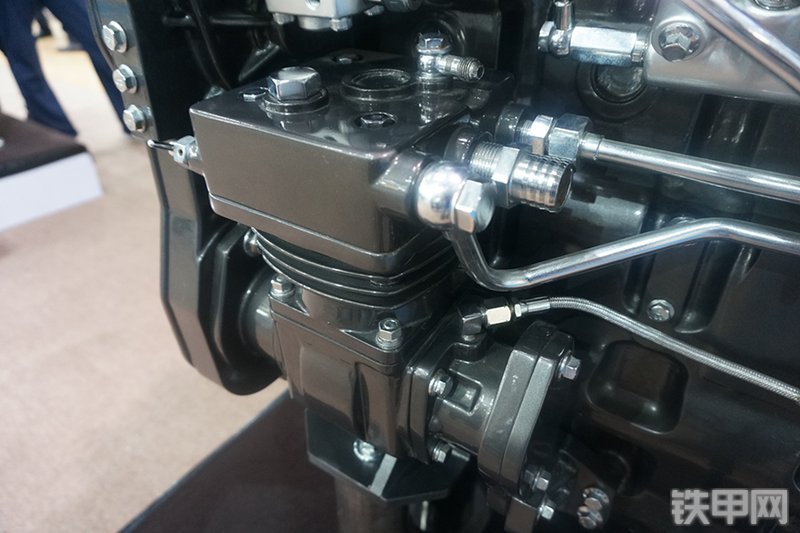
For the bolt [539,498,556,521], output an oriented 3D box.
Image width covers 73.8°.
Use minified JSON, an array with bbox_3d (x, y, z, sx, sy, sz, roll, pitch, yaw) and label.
[{"bbox_3d":[0.115,0.191,0.417,0.009,0.015,0.015,20,41,27],"label":"bolt"}]

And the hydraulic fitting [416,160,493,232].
[{"bbox_3d":[0.026,-0.033,0.262,0.040,0.031,0.030,20,39,27],"label":"hydraulic fitting"}]

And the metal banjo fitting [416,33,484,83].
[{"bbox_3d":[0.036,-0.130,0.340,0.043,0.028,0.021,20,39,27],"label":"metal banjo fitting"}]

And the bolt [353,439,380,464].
[{"bbox_3d":[-0.025,0.137,0.401,0.019,0.009,0.019,20,39,27],"label":"bolt"}]

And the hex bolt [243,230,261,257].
[{"bbox_3d":[-0.111,-0.017,0.413,0.011,0.020,0.020,20,41,27],"label":"hex bolt"}]

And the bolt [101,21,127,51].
[{"bbox_3d":[-0.179,-0.143,0.334,0.018,0.018,0.009,20,39,27],"label":"bolt"}]

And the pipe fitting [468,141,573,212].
[{"bbox_3d":[0.072,-0.056,0.324,0.059,0.034,0.033,20,41,27],"label":"pipe fitting"}]

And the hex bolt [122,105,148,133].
[{"bbox_3d":[-0.182,-0.101,0.365,0.018,0.018,0.009,20,39,27],"label":"hex bolt"}]

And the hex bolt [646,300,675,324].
[{"bbox_3d":[0.208,0.037,0.427,0.021,0.021,0.008,20,41,27],"label":"hex bolt"}]

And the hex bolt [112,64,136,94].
[{"bbox_3d":[-0.181,-0.122,0.349,0.018,0.018,0.009,20,39,27],"label":"hex bolt"}]

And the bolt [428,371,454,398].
[{"bbox_3d":[0.028,0.080,0.354,0.012,0.017,0.017,20,41,27],"label":"bolt"}]

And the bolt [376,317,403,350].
[{"bbox_3d":[-0.007,0.044,0.350,0.017,0.017,0.017,20,41,27],"label":"bolt"}]

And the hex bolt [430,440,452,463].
[{"bbox_3d":[0.029,0.136,0.388,0.010,0.016,0.016,20,39,27],"label":"hex bolt"}]

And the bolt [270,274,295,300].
[{"bbox_3d":[-0.088,0.013,0.397,0.017,0.016,0.017,20,41,27],"label":"bolt"}]

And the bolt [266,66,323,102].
[{"bbox_3d":[-0.066,-0.117,0.337,0.035,0.013,0.031,1,36,2],"label":"bolt"}]

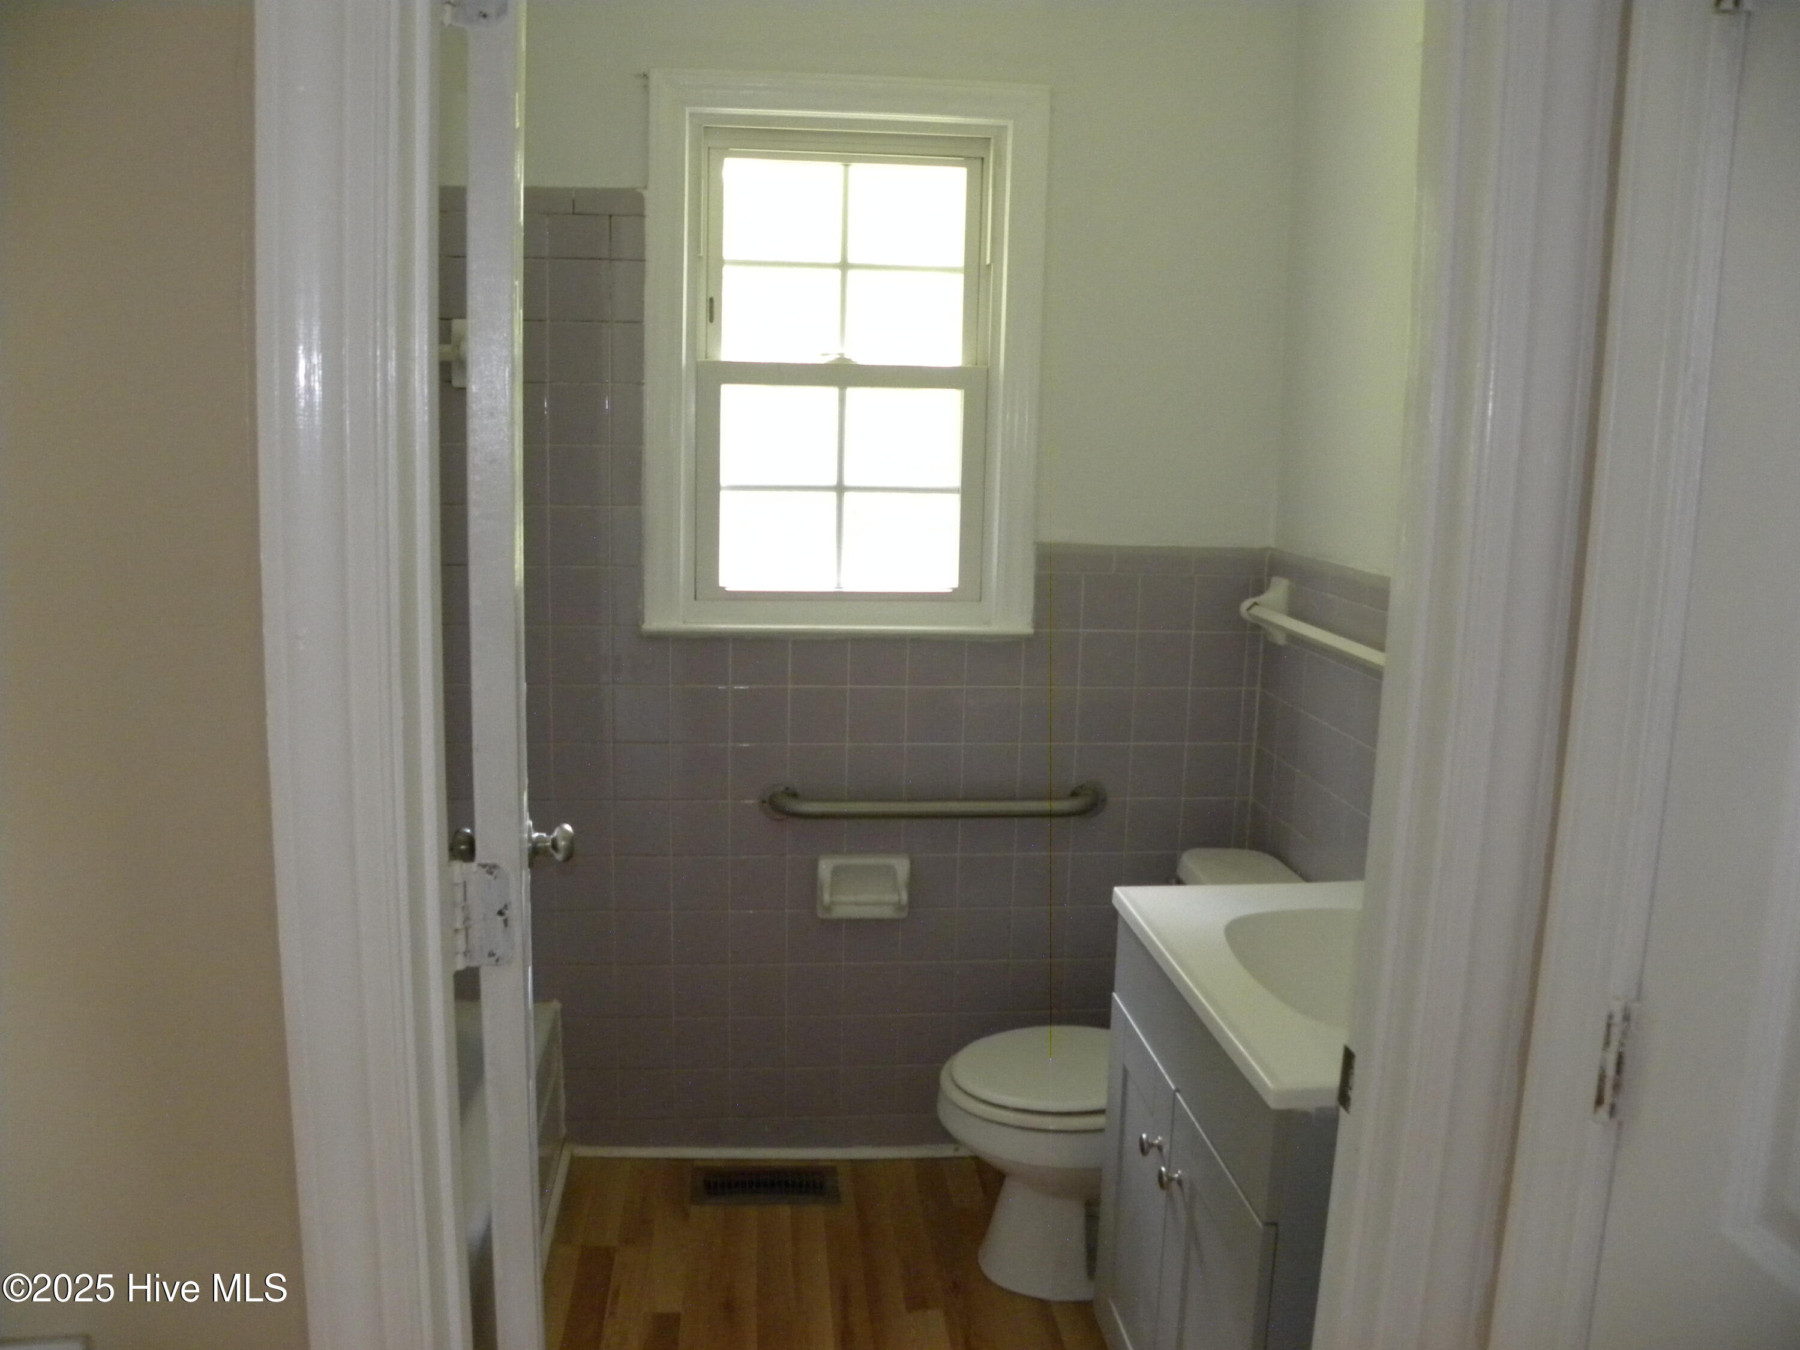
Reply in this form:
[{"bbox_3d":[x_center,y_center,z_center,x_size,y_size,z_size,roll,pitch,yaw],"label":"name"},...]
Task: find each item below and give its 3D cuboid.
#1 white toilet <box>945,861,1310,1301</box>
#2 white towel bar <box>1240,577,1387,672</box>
[{"bbox_3d":[0.382,0.691,2.312,0.648,0.685,0.450,0,10,-5],"label":"white toilet"},{"bbox_3d":[0.696,-0.060,2.181,0.080,0.116,0.685,0,10,-5],"label":"white towel bar"}]

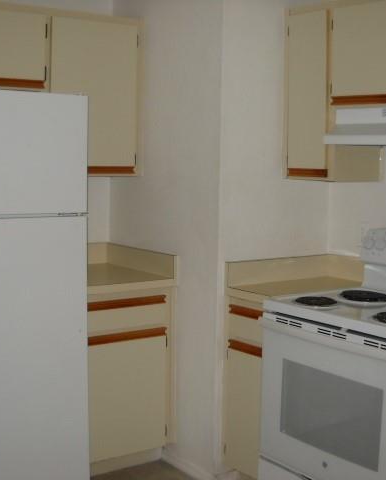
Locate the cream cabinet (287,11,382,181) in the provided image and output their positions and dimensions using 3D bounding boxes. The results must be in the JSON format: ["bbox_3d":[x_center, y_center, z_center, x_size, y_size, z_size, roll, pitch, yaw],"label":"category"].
[{"bbox_3d":[0.629,-0.647,3.384,0.333,0.767,0.322,-3,7,-36],"label":"cream cabinet"}]

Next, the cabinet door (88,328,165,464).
[{"bbox_3d":[-0.320,0.725,3.550,0.460,0.588,0.030,-4,7,-36],"label":"cabinet door"}]

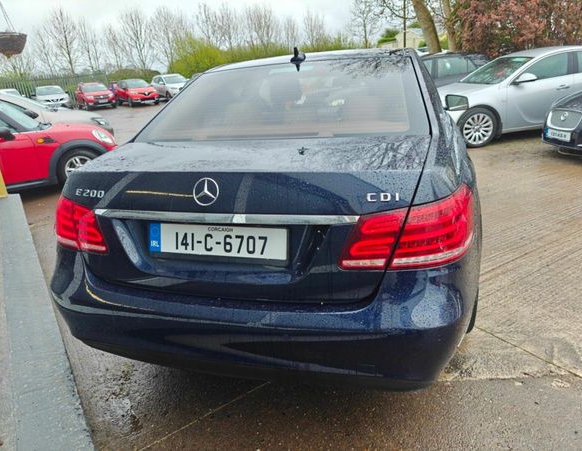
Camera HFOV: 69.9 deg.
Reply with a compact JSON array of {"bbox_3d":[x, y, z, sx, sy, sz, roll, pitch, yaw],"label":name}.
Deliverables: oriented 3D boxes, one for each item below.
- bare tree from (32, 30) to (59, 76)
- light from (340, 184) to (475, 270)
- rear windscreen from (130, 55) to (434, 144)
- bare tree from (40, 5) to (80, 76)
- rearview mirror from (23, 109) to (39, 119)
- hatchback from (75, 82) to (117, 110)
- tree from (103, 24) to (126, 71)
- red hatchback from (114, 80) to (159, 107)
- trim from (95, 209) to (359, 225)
[{"bbox_3d":[-23.559,-15.545,40.883,2.160,6.565,2.160,-3,20,0],"label":"bare tree"},{"bbox_3d":[0.377,-0.002,1.333,0.410,0.225,0.290,3,21,16],"label":"light"},{"bbox_3d":[-0.033,-0.661,2.131,1.400,0.110,0.710,2,47,16],"label":"rear windscreen"},{"bbox_3d":[-19.976,-15.299,37.653,2.985,7.912,2.985,-3,20,0],"label":"bare tree"},{"bbox_3d":[-4.737,-2.045,7.600,0.150,0.170,0.240,-6,20,-7],"label":"rearview mirror"},{"bbox_3d":[-11.820,-7.858,25.300,1.740,1.540,4.070,-17,23,-33],"label":"hatchback"},{"bbox_3d":[-17.153,-16.415,41.833,2.010,6.858,2.010,-3,20,0],"label":"tree"},{"bbox_3d":[-9.458,-8.211,25.700,1.780,1.566,4.120,-17,23,-32],"label":"red hatchback"},{"bbox_3d":[-0.261,-0.023,1.419,0.990,0.037,0.050,2,18,16],"label":"trim"}]

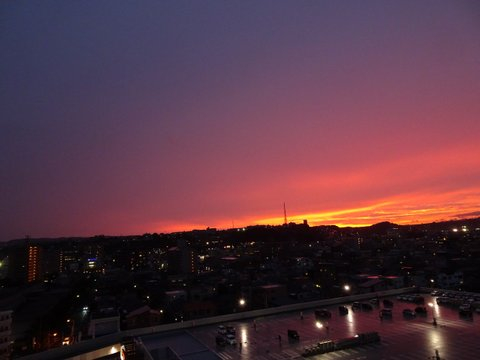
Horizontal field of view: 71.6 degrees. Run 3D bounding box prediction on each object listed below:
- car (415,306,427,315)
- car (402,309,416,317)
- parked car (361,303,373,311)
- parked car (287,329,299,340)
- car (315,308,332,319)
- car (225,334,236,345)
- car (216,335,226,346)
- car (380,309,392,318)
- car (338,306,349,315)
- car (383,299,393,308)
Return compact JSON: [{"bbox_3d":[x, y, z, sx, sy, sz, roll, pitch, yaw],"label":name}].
[{"bbox_3d":[62.290,45.120,114.920,1.700,1.500,4.100,1,-11,-26],"label":"car"},{"bbox_3d":[57.560,45.080,113.090,1.720,1.500,4.300,1,-11,-26],"label":"car"},{"bbox_3d":[47.830,47.790,125.750,1.700,1.550,4.100,1,-11,-26],"label":"parked car"},{"bbox_3d":[15.320,44.600,96.350,1.620,1.620,3.800,1,-11,-26],"label":"parked car"},{"bbox_3d":[29.830,47.690,119.270,1.800,1.620,4.800,1,-11,-26],"label":"car"},{"bbox_3d":[-2.660,45.410,94.680,1.700,1.500,4.200,1,-11,-26],"label":"car"},{"bbox_3d":[-5.380,45.480,94.320,1.680,1.550,4.000,1,-11,-26],"label":"car"},{"bbox_3d":[50.810,45.770,115.110,1.650,1.600,3.900,1,-11,-26],"label":"car"},{"bbox_3d":[37.930,47.750,122.290,1.630,1.600,3.800,1,-11,-26],"label":"car"},{"bbox_3d":[57.750,47.950,130.000,1.650,1.550,3.900,1,-11,-26],"label":"car"}]

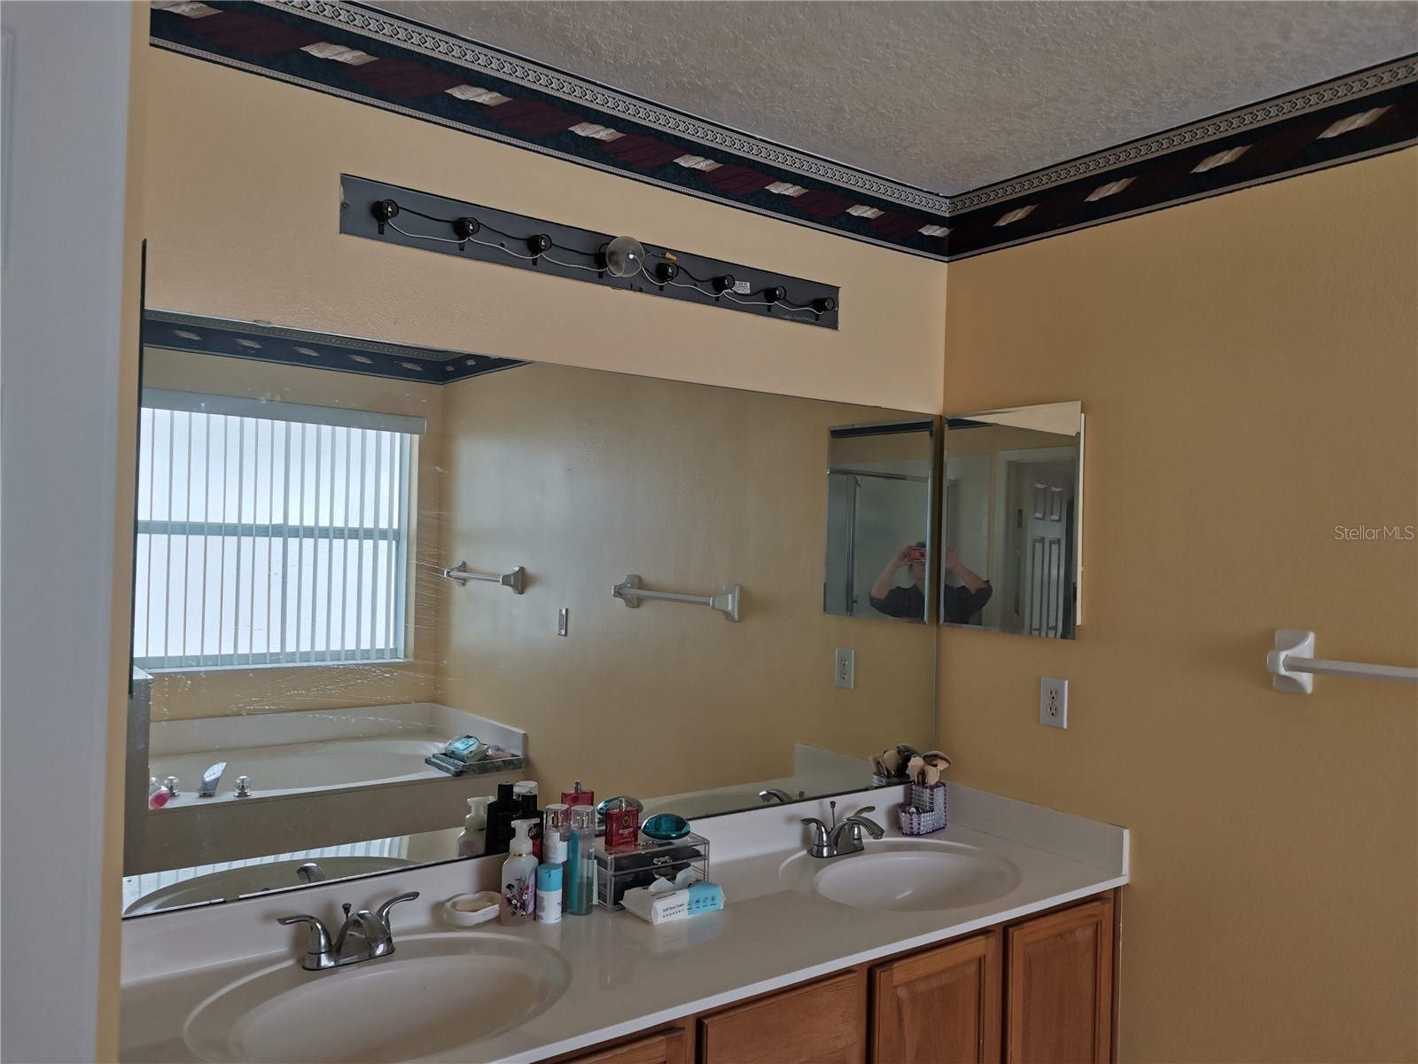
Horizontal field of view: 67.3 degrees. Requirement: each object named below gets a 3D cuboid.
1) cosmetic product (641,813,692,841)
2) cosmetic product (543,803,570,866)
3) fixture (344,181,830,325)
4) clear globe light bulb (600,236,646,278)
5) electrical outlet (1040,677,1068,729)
[{"bbox_3d":[-0.087,0.611,2.205,0.109,0.050,0.080,2,-1,-37],"label":"cosmetic product"},{"bbox_3d":[-0.294,0.630,2.060,0.047,0.196,0.047,2,-1,-37],"label":"cosmetic product"},{"bbox_3d":[-0.149,-0.562,2.224,1.215,0.107,0.055,2,-1,-37],"label":"fixture"},{"bbox_3d":[-0.172,-0.549,2.131,0.080,0.080,0.100,2,-1,-37],"label":"clear globe light bulb"},{"bbox_3d":[0.821,0.406,2.540,0.008,0.114,0.071,2,-1,-37],"label":"electrical outlet"}]

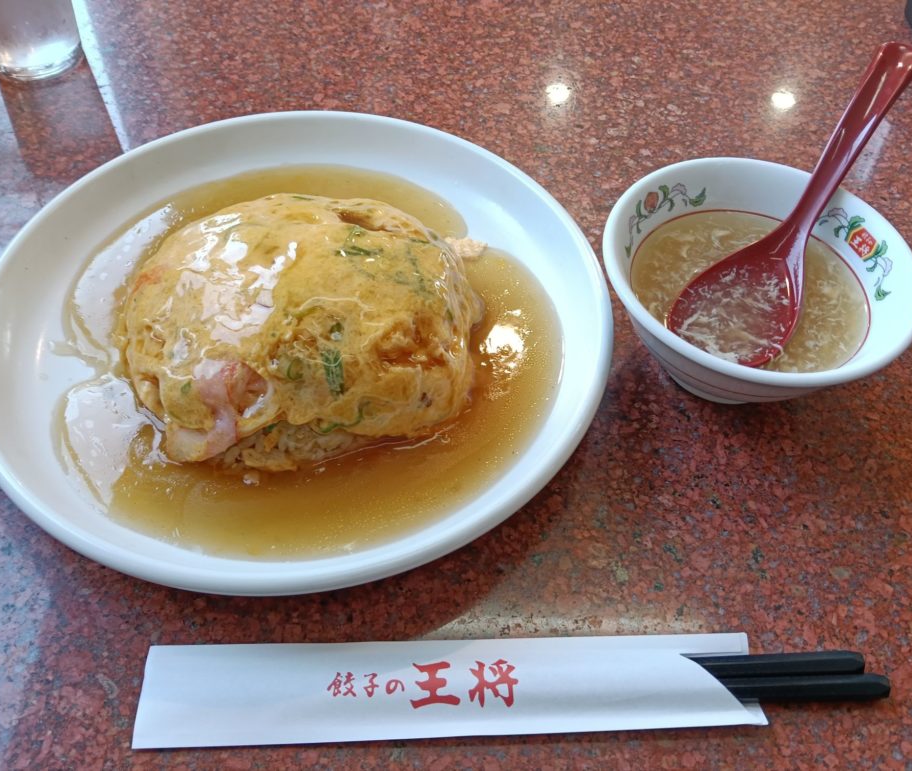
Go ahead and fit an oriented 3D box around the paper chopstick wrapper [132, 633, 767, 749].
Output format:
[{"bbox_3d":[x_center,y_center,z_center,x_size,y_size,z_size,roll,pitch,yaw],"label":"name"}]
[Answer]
[{"bbox_3d":[0.001,0.092,0.247,0.192,0.009,0.030,0,53,-3],"label":"paper chopstick wrapper"}]

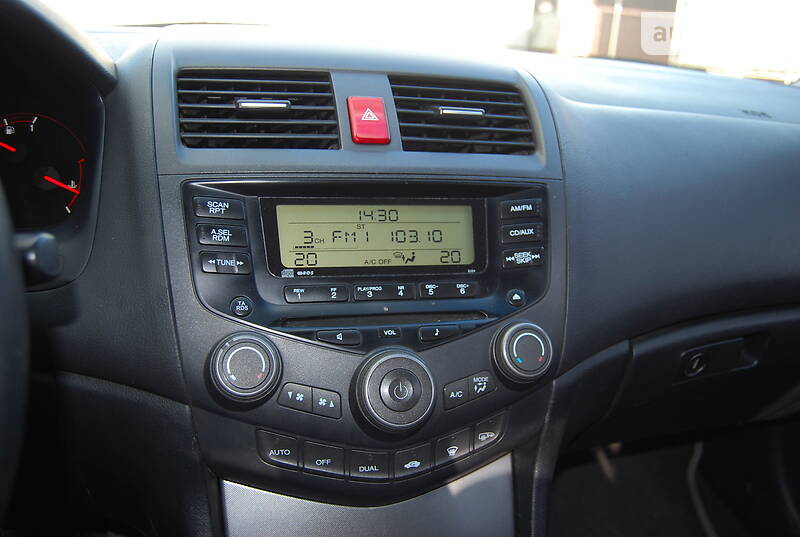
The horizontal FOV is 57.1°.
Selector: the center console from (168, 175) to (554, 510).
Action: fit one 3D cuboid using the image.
[{"bbox_3d":[-0.011,0.049,0.481,0.273,0.224,0.087,-1,-5,-15],"label":"center console"}]

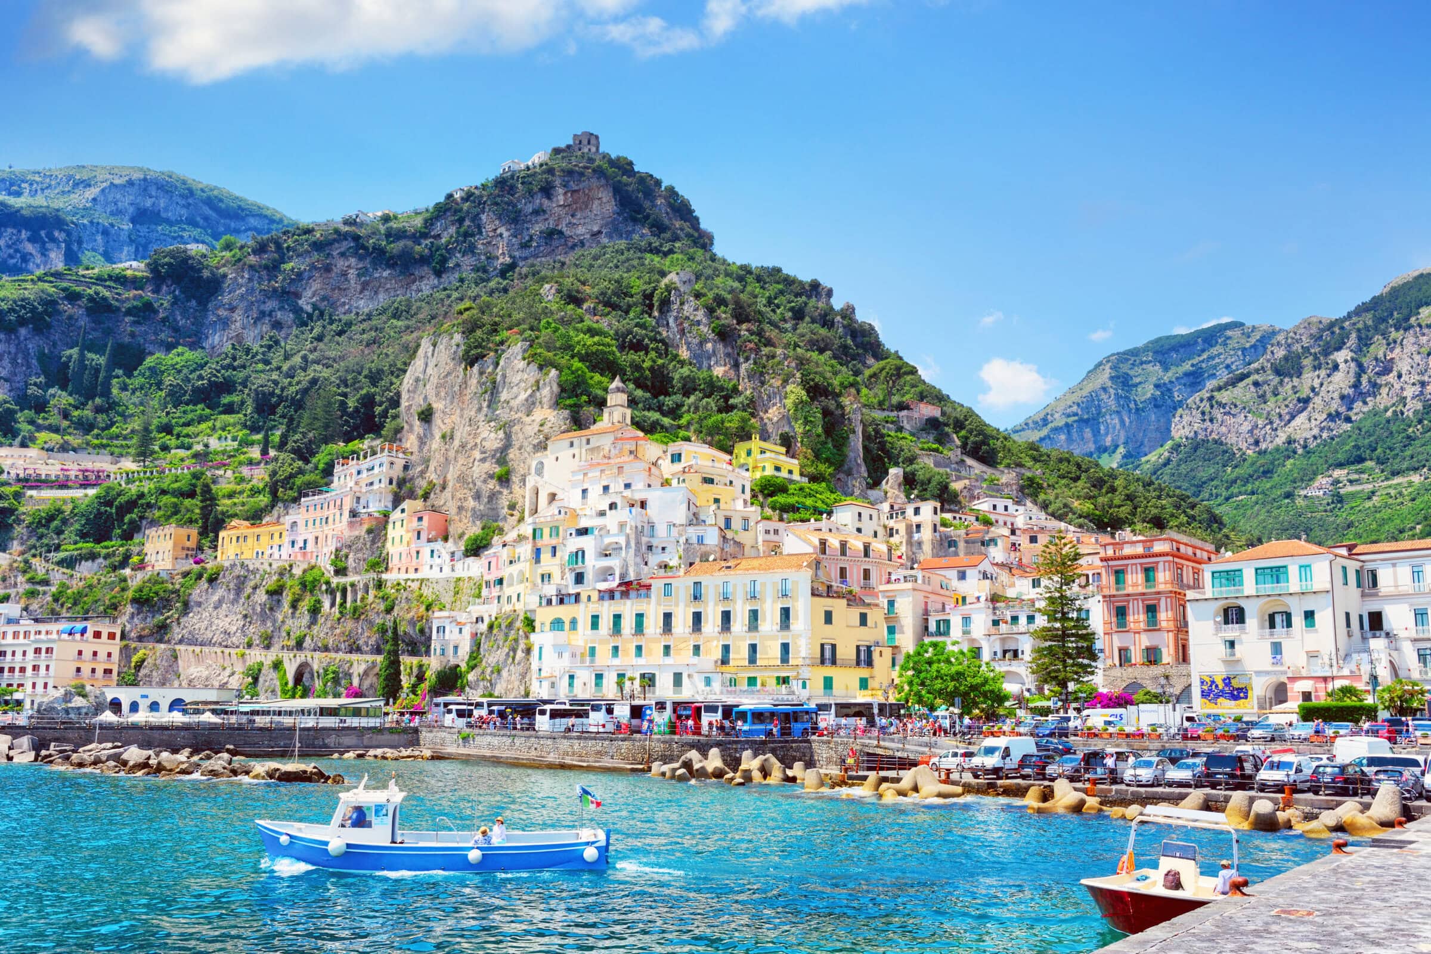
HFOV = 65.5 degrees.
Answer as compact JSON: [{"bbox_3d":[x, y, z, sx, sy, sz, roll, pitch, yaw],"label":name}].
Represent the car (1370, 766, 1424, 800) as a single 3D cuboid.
[{"bbox_3d":[33.295,14.912,54.300,1.720,1.480,3.950,-9,-15,40],"label":"car"}]

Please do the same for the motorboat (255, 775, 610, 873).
[{"bbox_3d":[-9.650,11.744,38.300,12.100,3.300,3.100,0,-11,-1],"label":"motorboat"}]

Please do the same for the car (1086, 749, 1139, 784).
[{"bbox_3d":[23.524,17.073,65.831,1.880,1.860,4.750,-8,-14,37],"label":"car"}]

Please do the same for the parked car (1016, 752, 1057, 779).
[{"bbox_3d":[20.416,17.767,68.437,1.780,1.540,4.300,-8,-14,36],"label":"parked car"}]

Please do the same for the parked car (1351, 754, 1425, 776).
[{"bbox_3d":[36.132,16.358,61.512,4.700,1.770,1.870,-8,-14,38],"label":"parked car"}]

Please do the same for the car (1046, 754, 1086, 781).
[{"bbox_3d":[20.918,16.922,65.000,1.700,1.470,3.950,-10,-15,42],"label":"car"}]

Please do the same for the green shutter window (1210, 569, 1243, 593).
[{"bbox_3d":[47.777,9.730,104.000,2.900,2.200,0.200,-11,-16,43],"label":"green shutter window"}]

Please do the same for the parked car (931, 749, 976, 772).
[{"bbox_3d":[16.448,19.480,76.344,1.580,1.550,3.550,7,-13,-31],"label":"parked car"}]

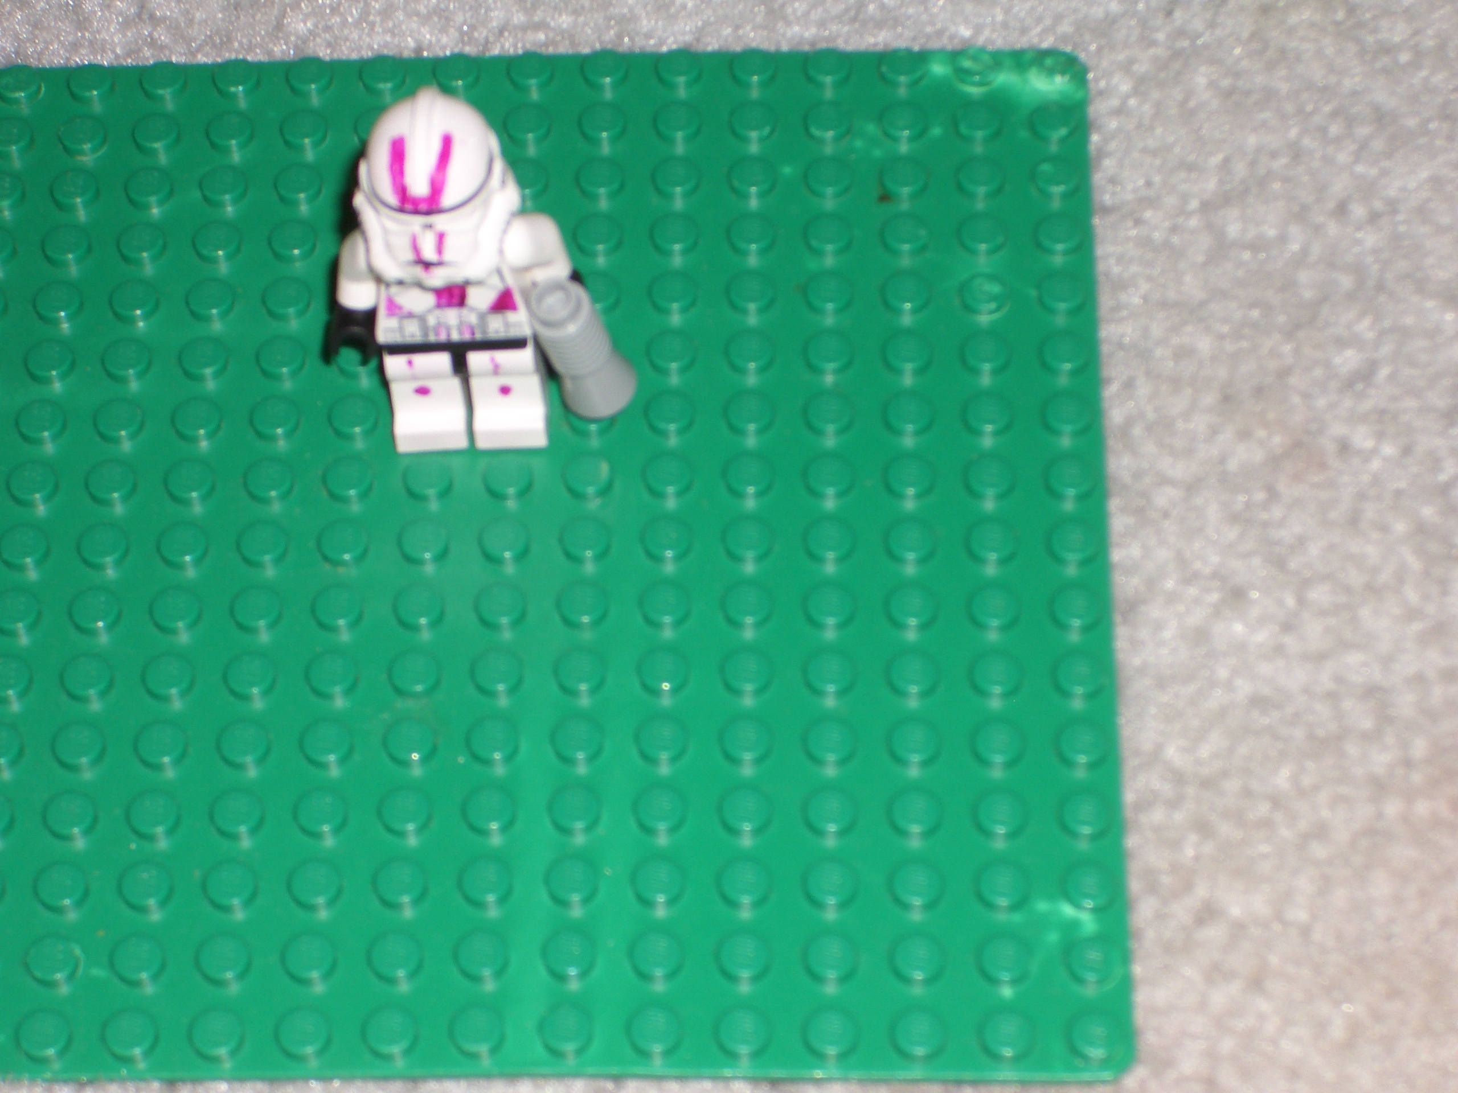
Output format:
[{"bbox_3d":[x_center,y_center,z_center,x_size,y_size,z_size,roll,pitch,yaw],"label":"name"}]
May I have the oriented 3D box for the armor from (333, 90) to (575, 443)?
[{"bbox_3d":[-0.027,-0.026,0.431,0.024,0.043,0.015,0,53,1],"label":"armor"}]

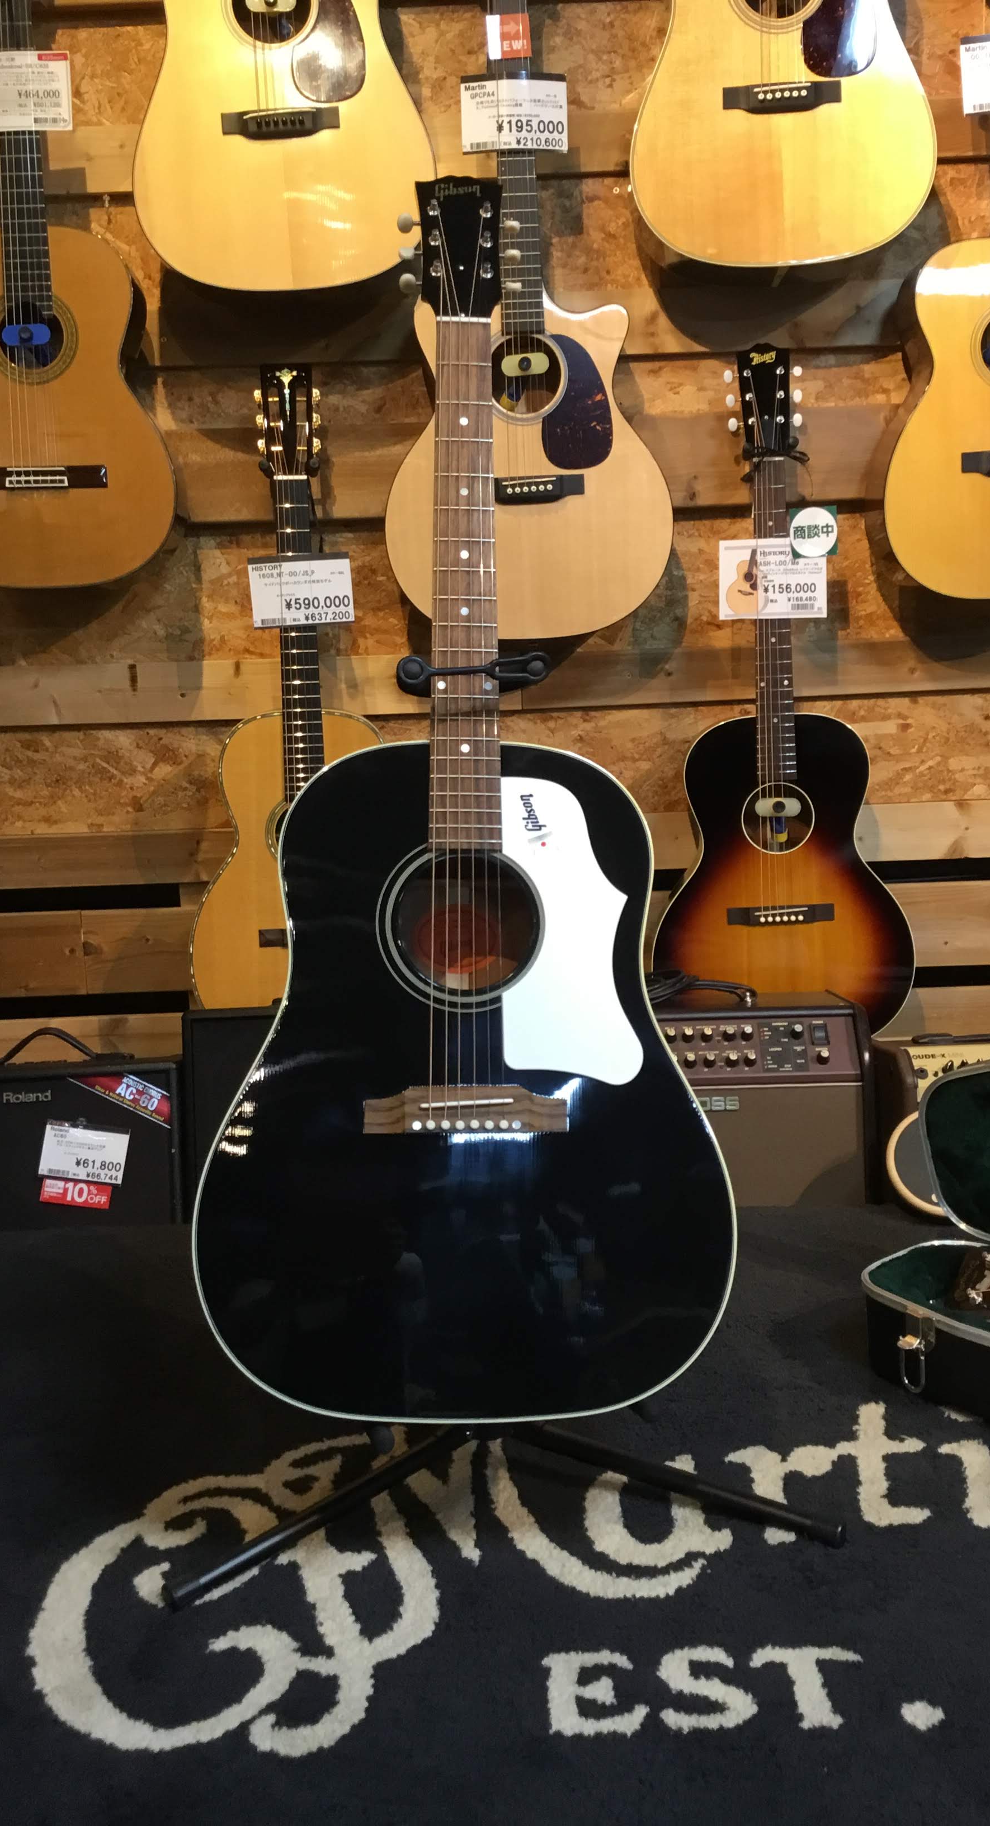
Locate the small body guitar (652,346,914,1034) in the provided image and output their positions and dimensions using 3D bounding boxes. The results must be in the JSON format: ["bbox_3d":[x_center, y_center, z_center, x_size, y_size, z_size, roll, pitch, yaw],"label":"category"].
[{"bbox_3d":[0.398,-0.298,2.361,0.377,0.998,0.125,-3,9,1],"label":"small body guitar"}]

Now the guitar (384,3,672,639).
[{"bbox_3d":[0.033,-0.881,2.198,0.392,1.018,0.130,-3,8,0],"label":"guitar"}]

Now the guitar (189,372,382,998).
[{"bbox_3d":[-0.272,-0.281,2.356,0.360,0.970,0.122,-2,10,0],"label":"guitar"}]

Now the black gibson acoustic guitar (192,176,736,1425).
[{"bbox_3d":[-0.022,-0.123,1.329,0.410,1.020,0.135,0,-9,0],"label":"black gibson acoustic guitar"}]

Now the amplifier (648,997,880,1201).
[{"bbox_3d":[0.272,0.282,2.135,0.389,0.318,0.275,-2,3,3],"label":"amplifier"}]

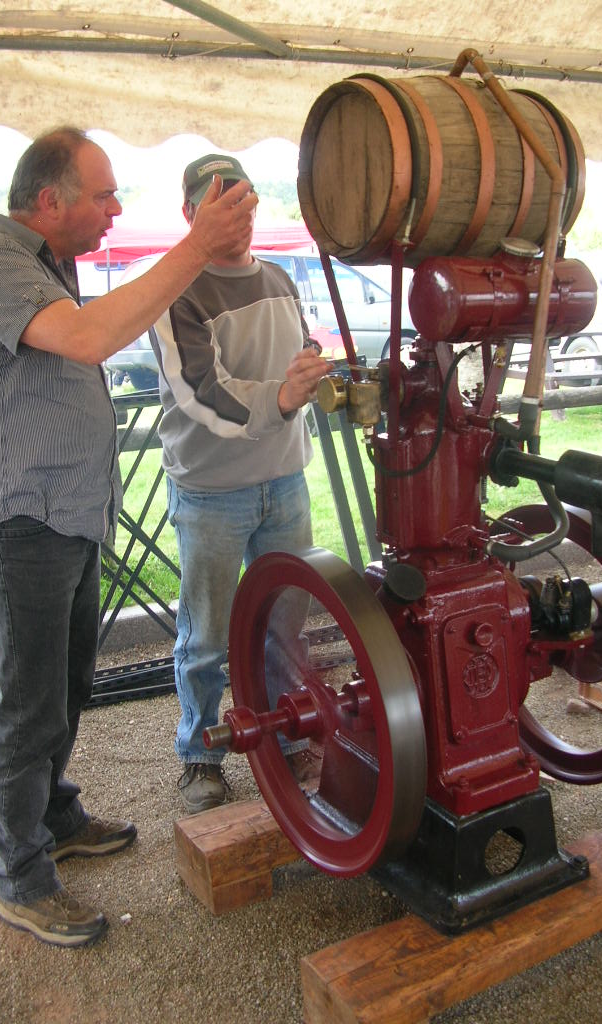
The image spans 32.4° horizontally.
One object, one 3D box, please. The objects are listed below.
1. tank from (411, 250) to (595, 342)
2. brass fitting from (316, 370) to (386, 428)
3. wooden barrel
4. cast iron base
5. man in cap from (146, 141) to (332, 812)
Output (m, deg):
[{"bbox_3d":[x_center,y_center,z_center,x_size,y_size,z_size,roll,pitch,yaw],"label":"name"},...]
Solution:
[{"bbox_3d":[0.396,-0.424,2.034,0.357,0.165,0.156,-8,17,-29],"label":"tank"},{"bbox_3d":[0.104,-0.228,2.081,0.123,0.110,0.075,-10,18,-29],"label":"brass fitting"},{"bbox_3d":[0.292,-0.694,2.137,0.504,0.369,0.369,-9,18,-32],"label":"wooden barrel"},{"bbox_3d":[0.330,0.696,2.499,0.408,0.197,0.631,-10,18,-29],"label":"cast iron base"},{"bbox_3d":[-0.111,-0.020,2.729,0.497,1.766,0.652,-6,17,-19],"label":"man in cap"}]

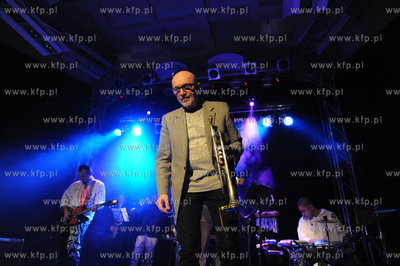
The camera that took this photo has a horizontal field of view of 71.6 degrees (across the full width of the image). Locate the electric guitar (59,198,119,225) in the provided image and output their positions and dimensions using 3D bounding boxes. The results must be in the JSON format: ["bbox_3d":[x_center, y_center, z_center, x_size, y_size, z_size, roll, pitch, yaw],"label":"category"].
[{"bbox_3d":[-1.353,0.972,3.414,0.970,0.330,0.070,-23,-35,18],"label":"electric guitar"}]

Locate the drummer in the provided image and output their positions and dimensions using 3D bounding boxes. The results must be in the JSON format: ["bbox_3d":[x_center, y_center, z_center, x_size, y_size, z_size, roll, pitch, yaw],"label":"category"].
[{"bbox_3d":[1.217,1.312,2.917,0.620,1.250,0.750,-19,-33,37],"label":"drummer"}]

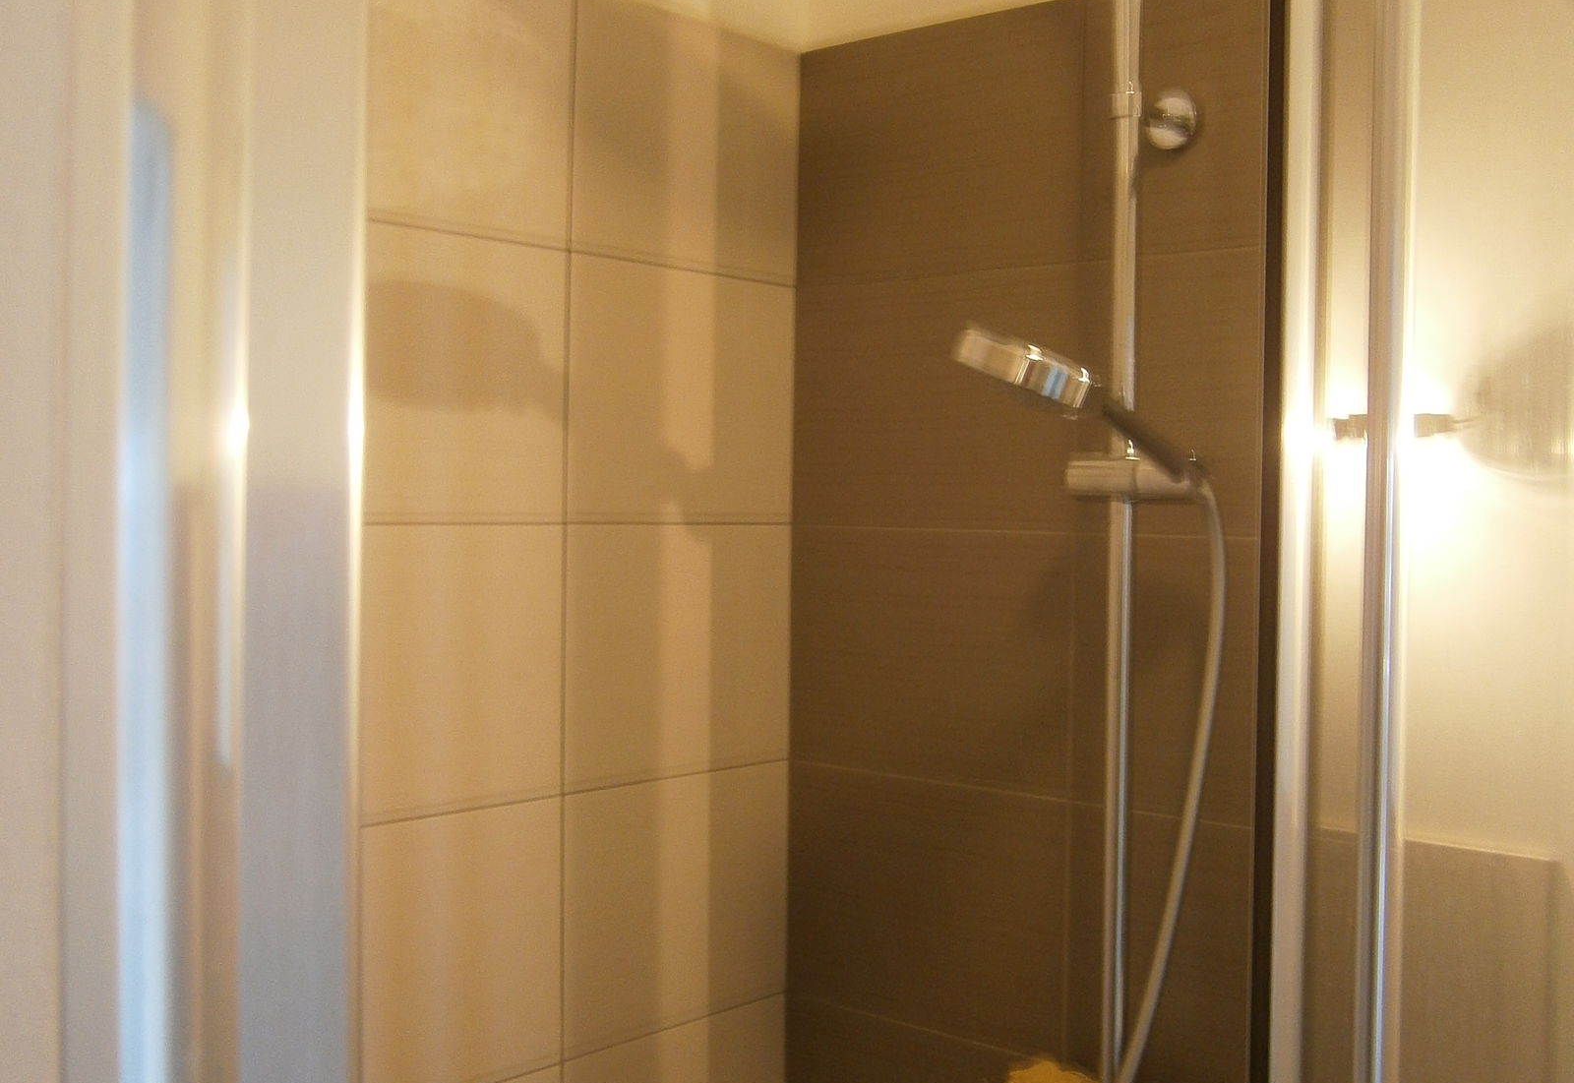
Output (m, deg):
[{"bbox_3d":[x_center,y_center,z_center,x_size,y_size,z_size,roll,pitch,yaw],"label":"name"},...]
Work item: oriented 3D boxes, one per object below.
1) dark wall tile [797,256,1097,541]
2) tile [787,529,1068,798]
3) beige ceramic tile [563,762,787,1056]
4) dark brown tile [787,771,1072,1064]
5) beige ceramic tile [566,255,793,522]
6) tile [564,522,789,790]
[{"bbox_3d":[0.142,-0.139,1.577,0.343,0.248,0.010,2,2,40],"label":"dark wall tile"},{"bbox_3d":[0.139,0.111,1.576,0.332,0.248,0.009,2,3,38],"label":"tile"},{"bbox_3d":[-0.107,0.358,1.586,0.010,0.248,0.310,2,2,42],"label":"beige ceramic tile"},{"bbox_3d":[0.135,0.361,1.585,0.332,0.248,0.009,2,3,38],"label":"dark brown tile"},{"bbox_3d":[-0.100,-0.142,1.572,0.010,0.248,0.310,2,2,42],"label":"beige ceramic tile"},{"bbox_3d":[-0.103,0.108,1.579,0.010,0.248,0.310,2,2,42],"label":"tile"}]

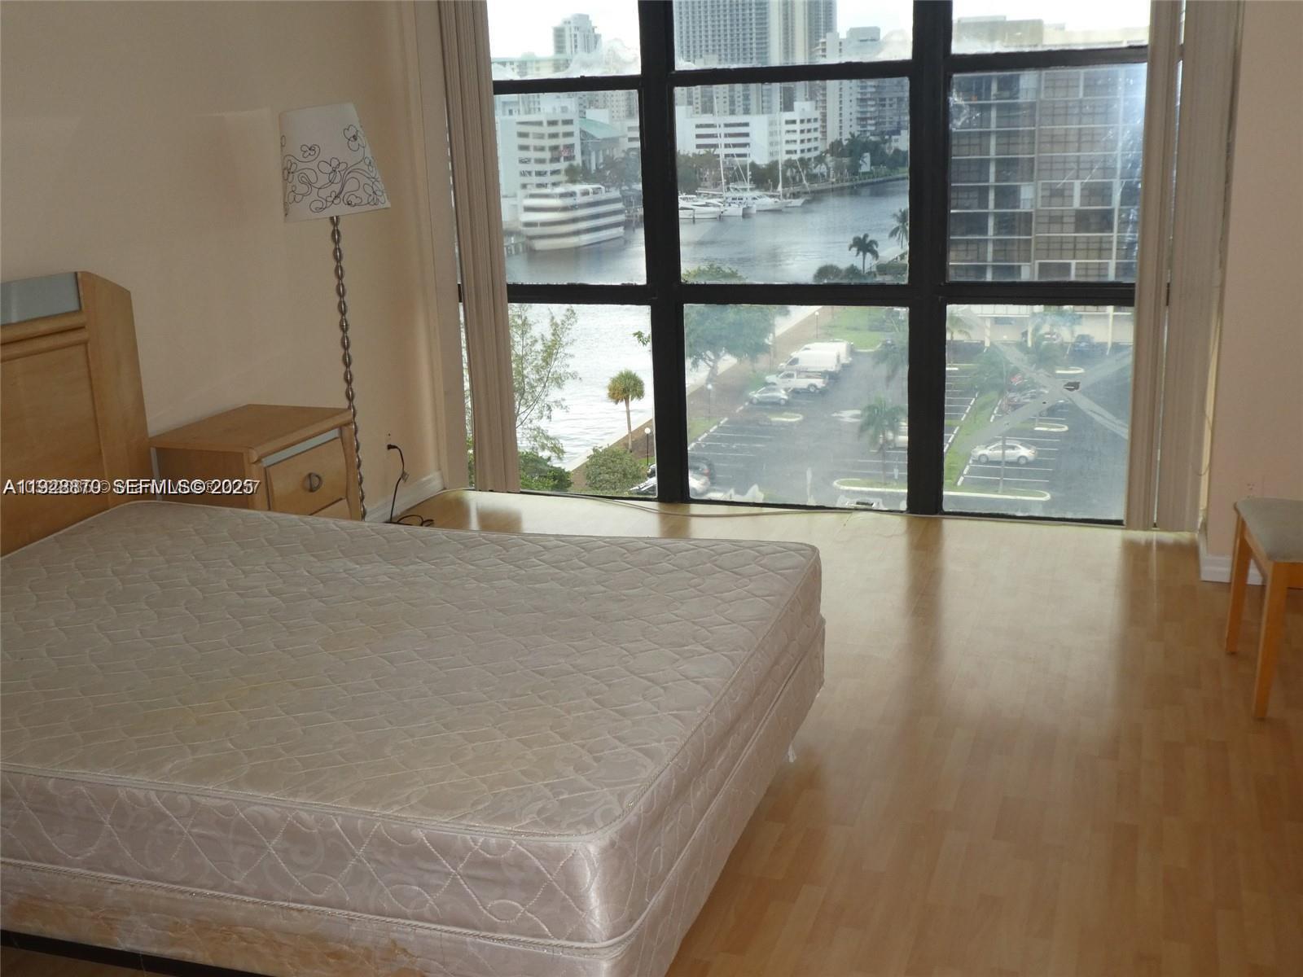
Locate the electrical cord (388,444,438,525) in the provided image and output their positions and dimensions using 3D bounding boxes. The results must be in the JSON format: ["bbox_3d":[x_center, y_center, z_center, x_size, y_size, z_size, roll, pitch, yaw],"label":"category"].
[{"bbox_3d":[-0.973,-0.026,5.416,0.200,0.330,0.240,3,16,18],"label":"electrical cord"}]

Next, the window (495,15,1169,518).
[{"bbox_3d":[0.528,-1.023,5.149,2.900,2.270,0.110,3,16,18],"label":"window"}]

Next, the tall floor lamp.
[{"bbox_3d":[-1.043,-0.475,4.548,0.350,1.650,0.350,3,16,18],"label":"tall floor lamp"}]

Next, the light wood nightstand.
[{"bbox_3d":[-1.246,0.127,4.238,0.430,0.670,0.570,3,16,18],"label":"light wood nightstand"}]

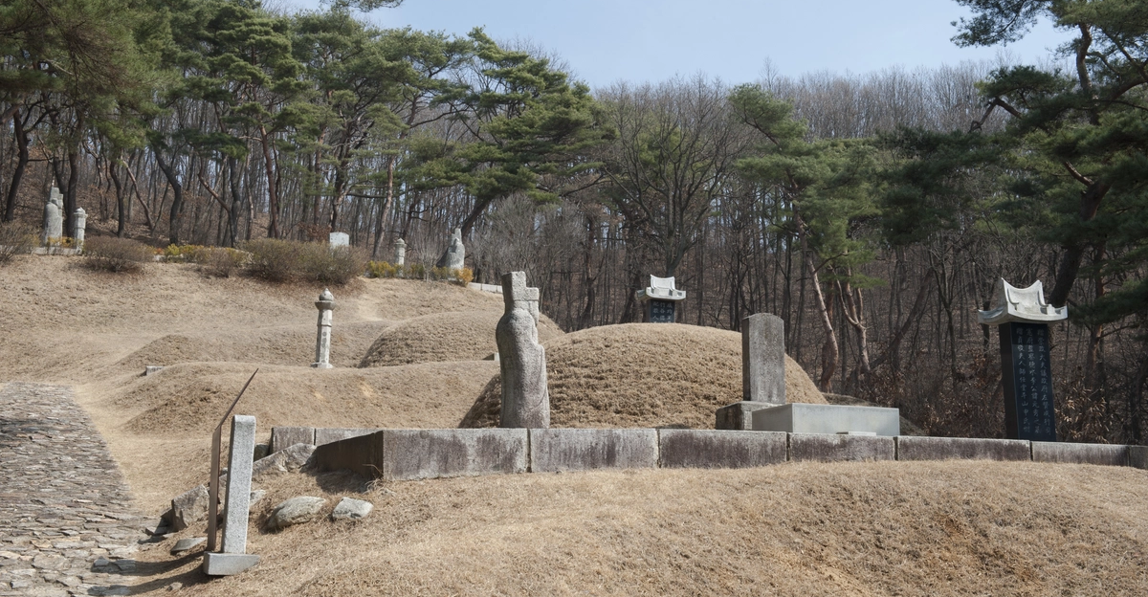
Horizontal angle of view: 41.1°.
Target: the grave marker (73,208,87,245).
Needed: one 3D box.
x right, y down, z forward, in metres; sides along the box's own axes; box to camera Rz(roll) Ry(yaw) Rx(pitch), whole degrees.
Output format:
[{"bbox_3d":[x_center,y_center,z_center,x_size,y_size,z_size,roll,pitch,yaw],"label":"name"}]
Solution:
[{"bbox_3d":[-15.910,-2.249,49.386,0.400,1.415,0.400,4,-12,-20],"label":"grave marker"}]

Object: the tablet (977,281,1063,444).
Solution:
[{"bbox_3d":[6.176,0.880,20.834,0.950,2.319,0.680,4,-12,-19],"label":"tablet"}]

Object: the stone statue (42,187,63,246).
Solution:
[{"bbox_3d":[-16.821,-2.588,49.460,0.580,2.104,0.600,5,-12,-22],"label":"stone statue"}]

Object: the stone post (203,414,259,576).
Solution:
[{"bbox_3d":[-2.335,1.355,10.673,0.340,1.100,0.260,6,-10,-19],"label":"stone post"}]

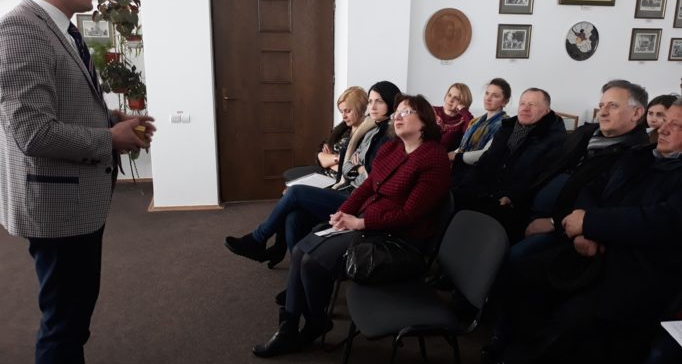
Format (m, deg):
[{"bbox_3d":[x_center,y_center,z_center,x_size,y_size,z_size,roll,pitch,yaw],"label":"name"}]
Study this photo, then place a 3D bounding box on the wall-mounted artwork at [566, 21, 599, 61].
[{"bbox_3d":[2.557,-1.481,5.607,0.387,0.405,0.030,-2,13,-10],"label":"wall-mounted artwork"}]

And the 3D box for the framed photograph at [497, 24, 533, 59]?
[{"bbox_3d":[1.791,-1.440,5.471,0.372,0.335,0.030,-2,13,-10],"label":"framed photograph"}]

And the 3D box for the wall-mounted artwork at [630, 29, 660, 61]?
[{"bbox_3d":[3.307,-1.480,5.750,0.360,0.333,0.030,-2,13,-10],"label":"wall-mounted artwork"}]

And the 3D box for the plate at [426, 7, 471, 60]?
[{"bbox_3d":[1.086,-1.474,5.329,0.492,0.506,0.030,-2,13,-10],"label":"plate"}]

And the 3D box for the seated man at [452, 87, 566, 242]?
[{"bbox_3d":[1.144,-0.030,3.634,0.820,1.220,0.600,-7,15,-28],"label":"seated man"}]

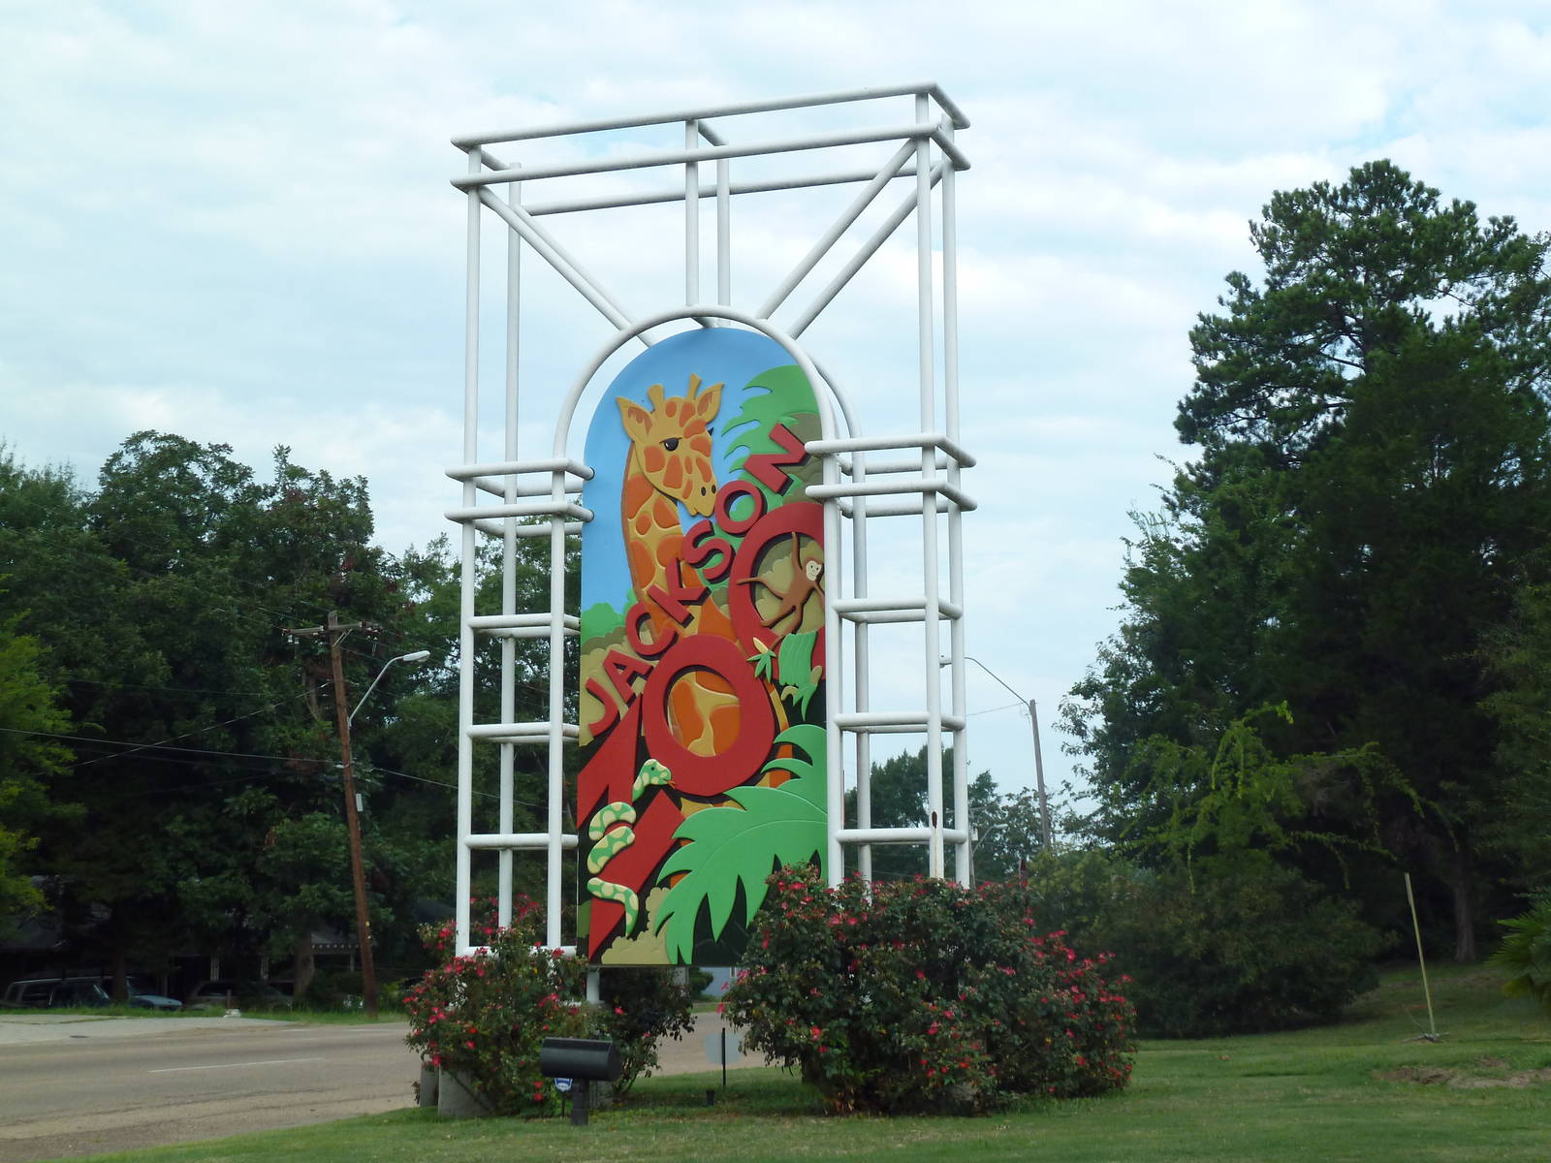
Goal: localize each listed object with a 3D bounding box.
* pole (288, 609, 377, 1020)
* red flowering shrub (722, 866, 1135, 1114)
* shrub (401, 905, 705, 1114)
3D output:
[{"bbox_3d":[-9.168,4.998,53.550,2.450,8.772,0.450,-12,-9,33],"label":"pole"},{"bbox_3d":[1.704,4.520,27.400,4.500,2.600,3.000,0,-7,0],"label":"red flowering shrub"},{"bbox_3d":[-2.567,4.850,28.300,3.300,2.400,2.700,0,-7,0],"label":"shrub"}]

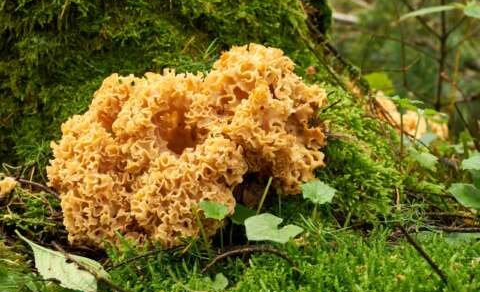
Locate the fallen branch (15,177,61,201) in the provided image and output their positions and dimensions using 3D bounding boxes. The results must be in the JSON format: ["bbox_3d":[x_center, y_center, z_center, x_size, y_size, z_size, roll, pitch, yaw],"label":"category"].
[{"bbox_3d":[-0.201,0.042,1.190,0.052,0.007,0.012,27,14,0],"label":"fallen branch"}]

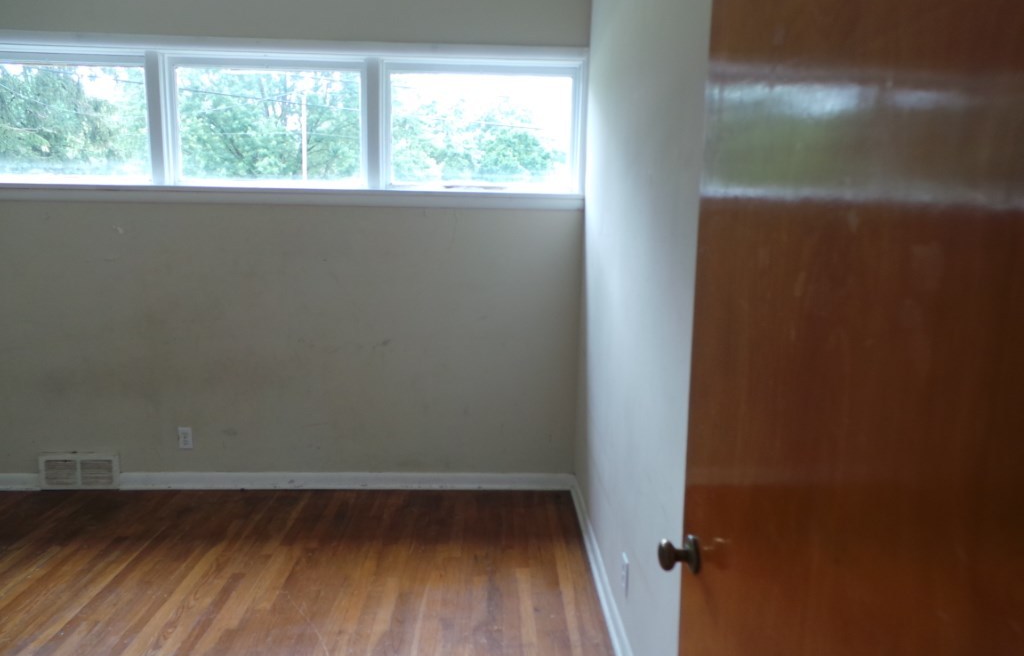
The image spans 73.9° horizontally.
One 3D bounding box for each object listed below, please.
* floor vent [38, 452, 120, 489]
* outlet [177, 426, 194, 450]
[{"bbox_3d":[-2.188,0.727,3.445,0.385,0.185,0.035,1,9,-2],"label":"floor vent"},{"bbox_3d":[-1.653,0.560,3.447,0.070,0.114,0.010,1,9,-2],"label":"outlet"}]

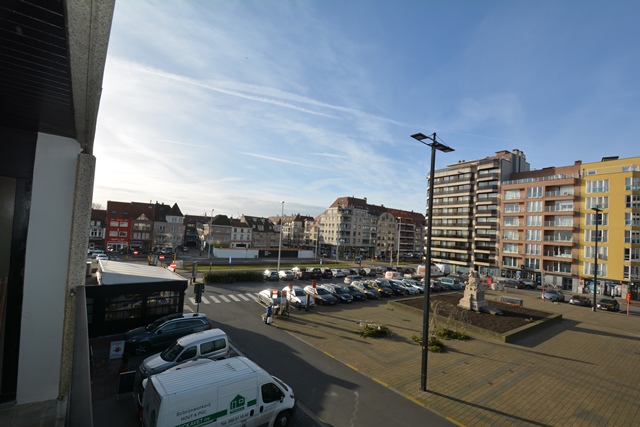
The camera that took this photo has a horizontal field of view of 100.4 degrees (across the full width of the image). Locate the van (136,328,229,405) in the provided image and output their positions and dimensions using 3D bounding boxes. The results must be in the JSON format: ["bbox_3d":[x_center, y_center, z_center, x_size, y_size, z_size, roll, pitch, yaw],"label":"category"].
[{"bbox_3d":[-7.051,7.498,14.091,4.120,1.800,1.740,6,-4,-43],"label":"van"}]

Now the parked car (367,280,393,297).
[{"bbox_3d":[8.380,10.738,38.421,1.740,1.500,4.000,6,-4,-35],"label":"parked car"}]

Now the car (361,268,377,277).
[{"bbox_3d":[8.789,11.148,50.912,1.800,1.500,4.250,6,-4,-33],"label":"car"}]

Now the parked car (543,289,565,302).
[{"bbox_3d":[32.502,11.386,37.072,4.200,1.420,1.770,6,-4,-36],"label":"parked car"}]

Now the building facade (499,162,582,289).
[{"bbox_3d":[44.846,3.404,52.107,14.000,21.300,12.900,5,-4,-32],"label":"building facade"}]

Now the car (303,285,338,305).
[{"bbox_3d":[0.044,9.717,31.991,1.780,1.460,4.300,6,-5,-37],"label":"car"}]

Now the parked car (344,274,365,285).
[{"bbox_3d":[6.280,11.058,44.552,4.400,1.550,1.780,6,-4,-35],"label":"parked car"}]

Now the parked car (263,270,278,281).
[{"bbox_3d":[-8.344,10.093,43.917,1.700,1.500,3.950,6,-4,-35],"label":"parked car"}]

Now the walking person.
[{"bbox_3d":[-4.192,8.393,22.419,0.550,1.760,0.420,6,-4,-30],"label":"walking person"}]

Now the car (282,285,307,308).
[{"bbox_3d":[-2.255,9.056,28.722,1.770,1.470,4.200,5,-4,-33],"label":"car"}]

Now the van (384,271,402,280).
[{"bbox_3d":[13.581,11.091,48.128,4.150,1.800,1.700,6,-5,-37],"label":"van"}]

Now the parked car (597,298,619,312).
[{"bbox_3d":[39.084,12.259,36.082,4.400,1.420,1.800,6,-5,-36],"label":"parked car"}]

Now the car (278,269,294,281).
[{"bbox_3d":[-5.435,9.852,43.364,1.770,1.470,4.250,5,-4,-32],"label":"car"}]

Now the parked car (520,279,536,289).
[{"bbox_3d":[41.331,13.983,52.783,4.100,1.500,1.760,6,-4,-35],"label":"parked car"}]

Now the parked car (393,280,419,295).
[{"bbox_3d":[11.912,10.493,38.089,1.780,1.480,4.300,6,-5,-34],"label":"parked car"}]

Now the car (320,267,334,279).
[{"bbox_3d":[0.890,10.378,47.368,1.800,1.600,4.300,5,-4,-32],"label":"car"}]

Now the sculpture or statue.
[{"bbox_3d":[17.398,8.476,30.245,2.200,4.500,2.300,6,-4,-32],"label":"sculpture or statue"}]

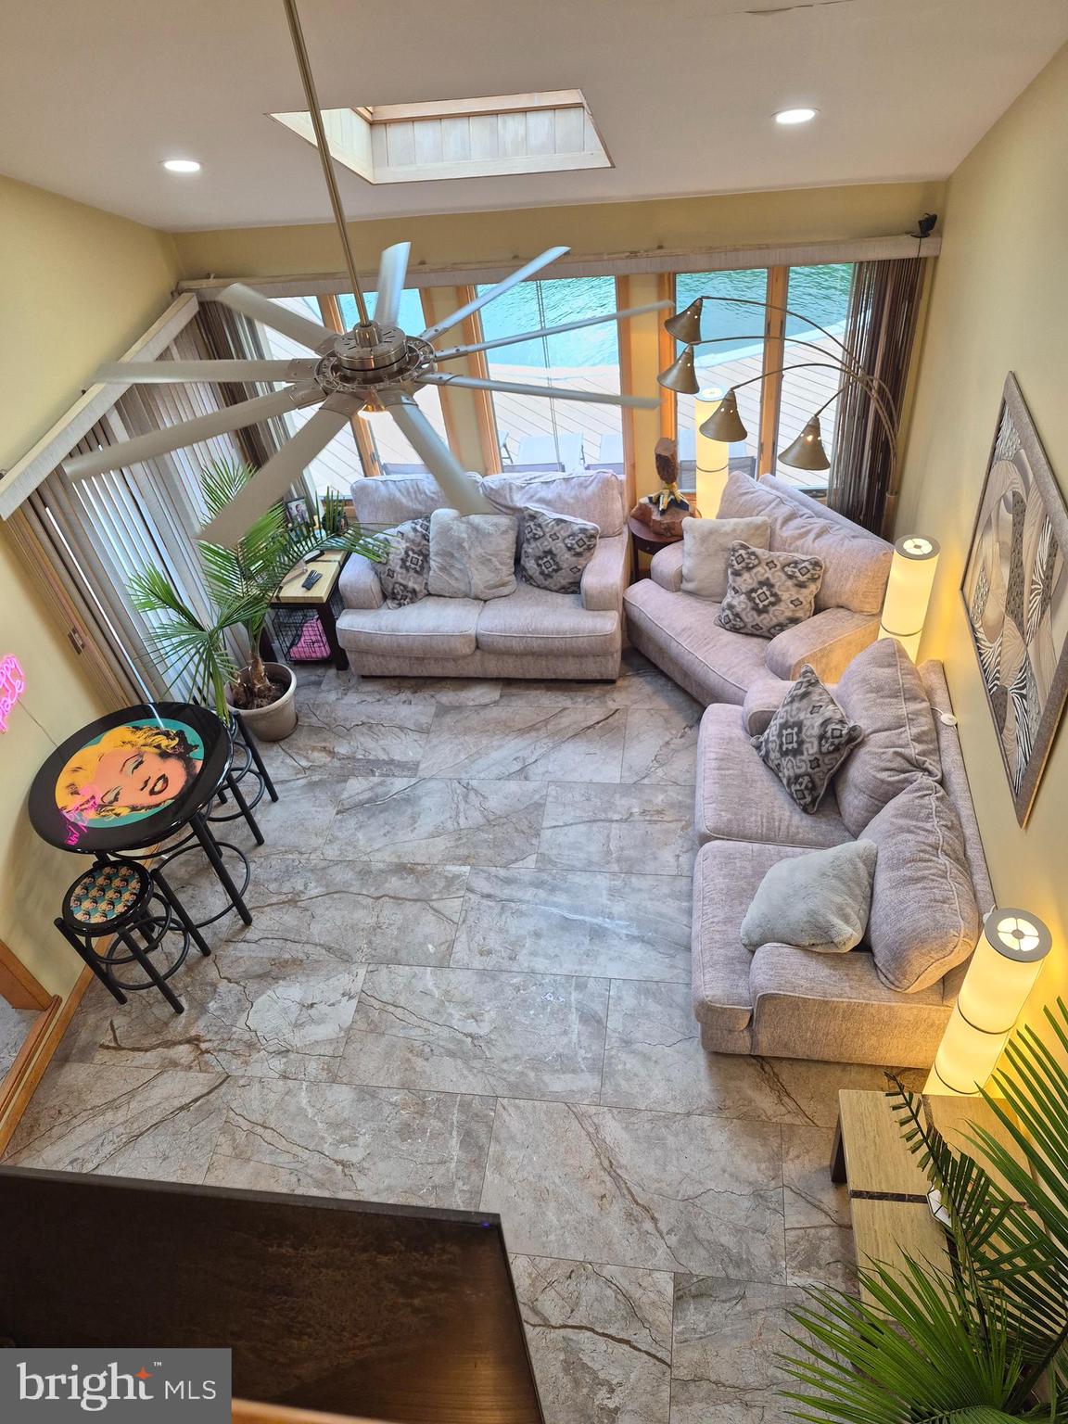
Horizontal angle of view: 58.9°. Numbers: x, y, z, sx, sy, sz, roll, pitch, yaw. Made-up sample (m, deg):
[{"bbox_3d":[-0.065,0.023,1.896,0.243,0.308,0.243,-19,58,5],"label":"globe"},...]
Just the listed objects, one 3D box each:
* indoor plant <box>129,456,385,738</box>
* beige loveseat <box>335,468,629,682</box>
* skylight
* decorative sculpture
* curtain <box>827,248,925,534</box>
[{"bbox_3d":[-1.424,-0.588,5.355,1.150,1.550,1.050,1,45,10],"label":"indoor plant"},{"bbox_3d":[-0.304,-0.846,6.051,1.770,0.970,0.980,2,45,11],"label":"beige loveseat"},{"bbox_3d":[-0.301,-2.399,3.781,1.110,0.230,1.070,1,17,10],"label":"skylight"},{"bbox_3d":[0.777,-1.399,5.760,0.380,0.600,0.290,1,45,10],"label":"decorative sculpture"},{"bbox_3d":[1.965,-1.624,5.570,0.380,1.980,0.140,1,45,10],"label":"curtain"}]

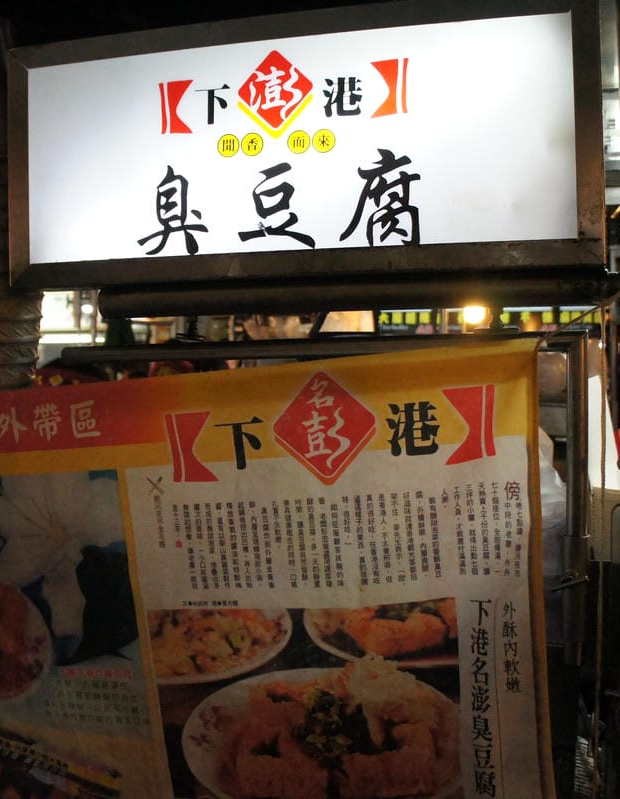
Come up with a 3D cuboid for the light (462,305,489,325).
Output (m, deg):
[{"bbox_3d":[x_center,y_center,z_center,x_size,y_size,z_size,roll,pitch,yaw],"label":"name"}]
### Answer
[{"bbox_3d":[0.828,-0.430,4.500,0.120,0.120,0.120,1,-2,0],"label":"light"}]

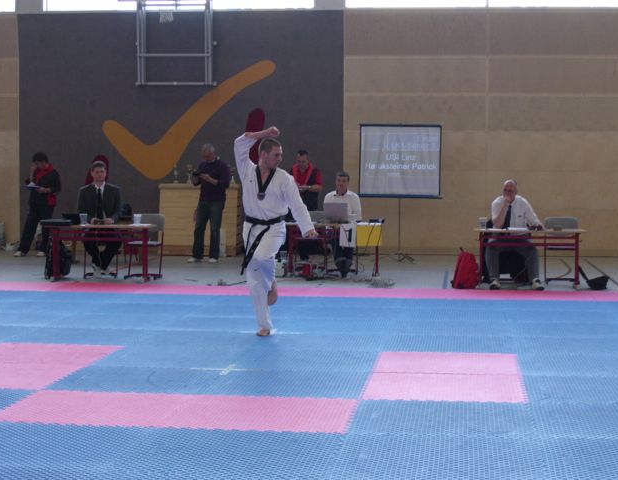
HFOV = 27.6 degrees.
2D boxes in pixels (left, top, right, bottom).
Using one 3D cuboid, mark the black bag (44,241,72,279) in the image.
[{"bbox_3d":[-3.119,0.245,15.600,0.250,0.470,0.320,2,4,23],"label":"black bag"}]

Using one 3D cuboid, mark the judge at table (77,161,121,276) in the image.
[{"bbox_3d":[-2.675,-0.277,16.100,0.530,1.430,0.760,0,3,-6],"label":"judge at table"}]

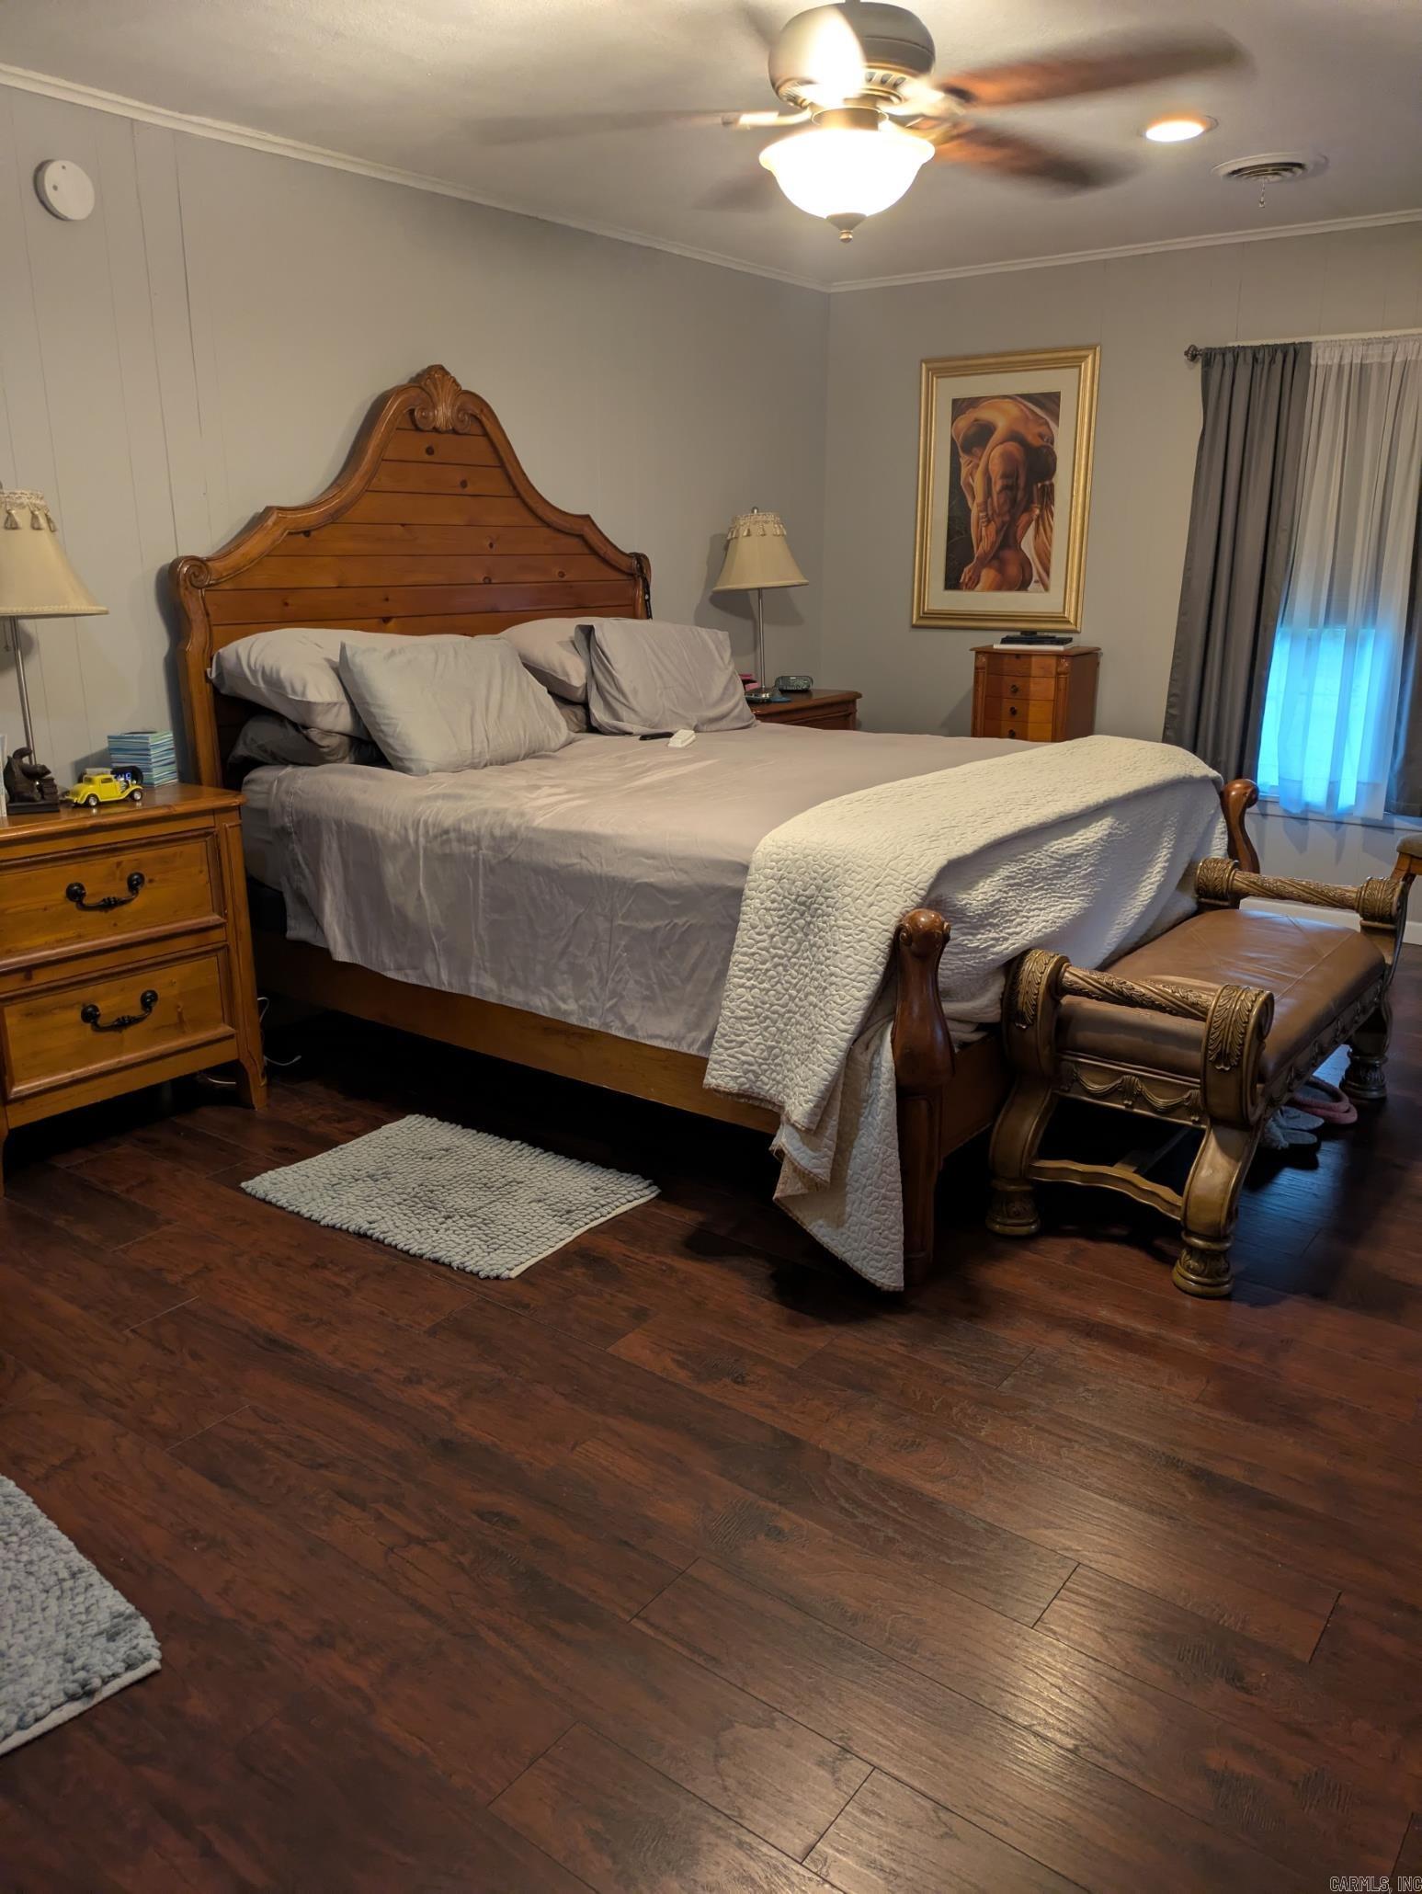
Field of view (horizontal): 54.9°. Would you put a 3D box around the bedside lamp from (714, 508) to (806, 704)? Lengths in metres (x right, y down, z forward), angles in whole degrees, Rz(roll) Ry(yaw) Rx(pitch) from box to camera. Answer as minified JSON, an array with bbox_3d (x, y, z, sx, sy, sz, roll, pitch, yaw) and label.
[{"bbox_3d":[0.191,-1.362,5.454,0.375,0.765,0.375,0,17,0],"label":"bedside lamp"}]

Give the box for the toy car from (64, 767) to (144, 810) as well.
[{"bbox_3d":[-1.502,-0.392,3.392,0.168,0.068,0.073,-14,21,-38],"label":"toy car"}]

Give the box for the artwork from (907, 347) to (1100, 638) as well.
[{"bbox_3d":[1.176,-1.833,5.564,0.751,1.066,0.040,12,20,35],"label":"artwork"}]

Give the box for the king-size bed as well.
[{"bbox_3d":[0.079,-0.650,3.808,2.270,1.927,2.038,12,20,34],"label":"king-size bed"}]

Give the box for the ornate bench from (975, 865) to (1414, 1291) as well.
[{"bbox_3d":[1.203,0.204,3.233,0.541,0.620,1.375,12,20,34],"label":"ornate bench"}]

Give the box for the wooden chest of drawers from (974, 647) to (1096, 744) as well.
[{"bbox_3d":[1.294,-0.705,5.608,0.445,1.010,0.314,12,20,35],"label":"wooden chest of drawers"}]

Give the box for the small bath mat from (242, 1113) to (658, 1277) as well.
[{"bbox_3d":[-0.591,0.540,3.137,0.781,0.025,0.492,11,20,32],"label":"small bath mat"}]

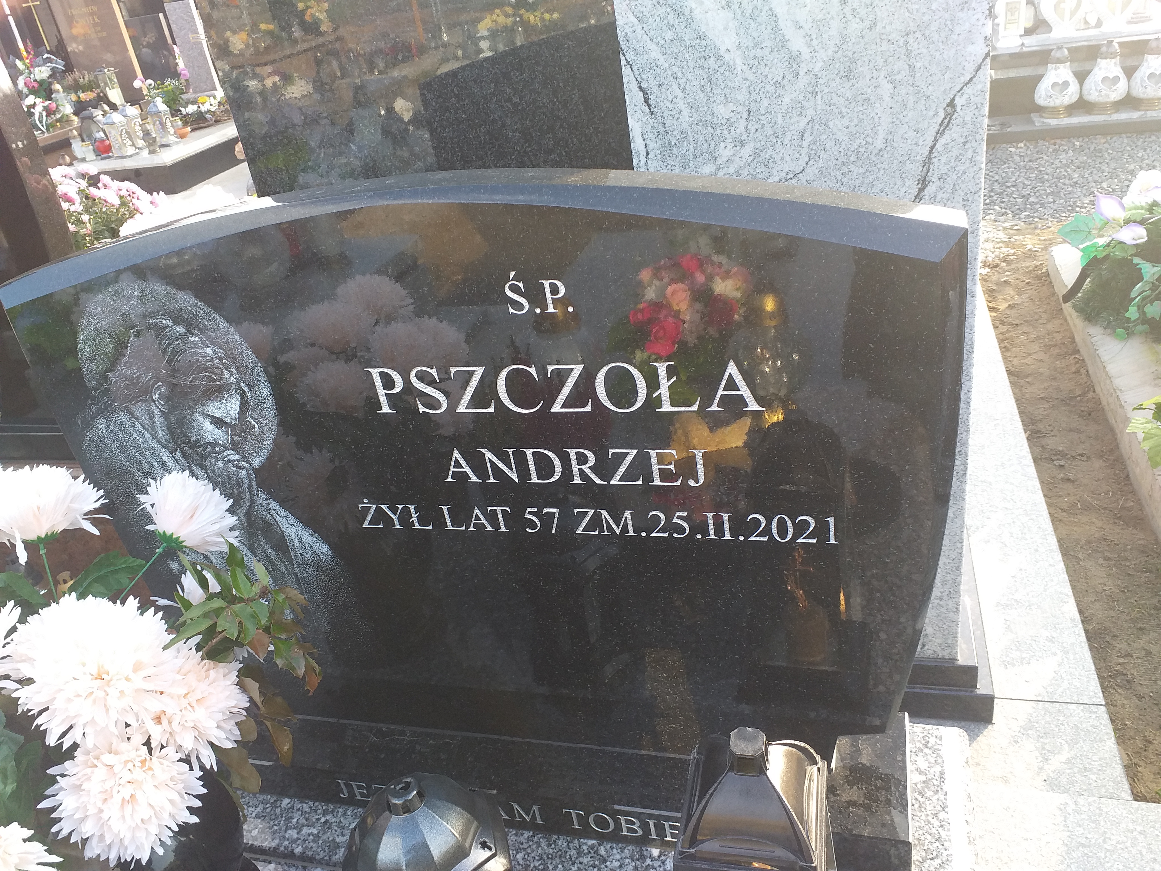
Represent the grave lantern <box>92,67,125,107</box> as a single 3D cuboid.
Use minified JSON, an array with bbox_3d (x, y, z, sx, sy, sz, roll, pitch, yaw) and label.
[{"bbox_3d":[-4.354,-3.248,8.427,0.155,0.360,0.155,-5,28,10],"label":"grave lantern"}]

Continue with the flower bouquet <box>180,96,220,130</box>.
[{"bbox_3d":[-3.357,-2.851,8.008,0.400,0.230,0.220,-5,28,10],"label":"flower bouquet"}]

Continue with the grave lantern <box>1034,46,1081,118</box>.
[{"bbox_3d":[2.214,-1.641,4.188,0.212,0.302,0.212,-1,29,17],"label":"grave lantern"}]

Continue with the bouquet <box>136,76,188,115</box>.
[{"bbox_3d":[-3.959,-3.207,8.528,0.400,0.330,0.300,-5,28,10],"label":"bouquet"}]

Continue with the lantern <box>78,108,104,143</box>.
[{"bbox_3d":[-3.928,-2.461,7.337,0.165,0.330,0.165,-5,28,10],"label":"lantern"}]

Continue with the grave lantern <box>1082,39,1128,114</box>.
[{"bbox_3d":[2.385,-1.625,4.101,0.212,0.302,0.212,-1,29,17],"label":"grave lantern"}]

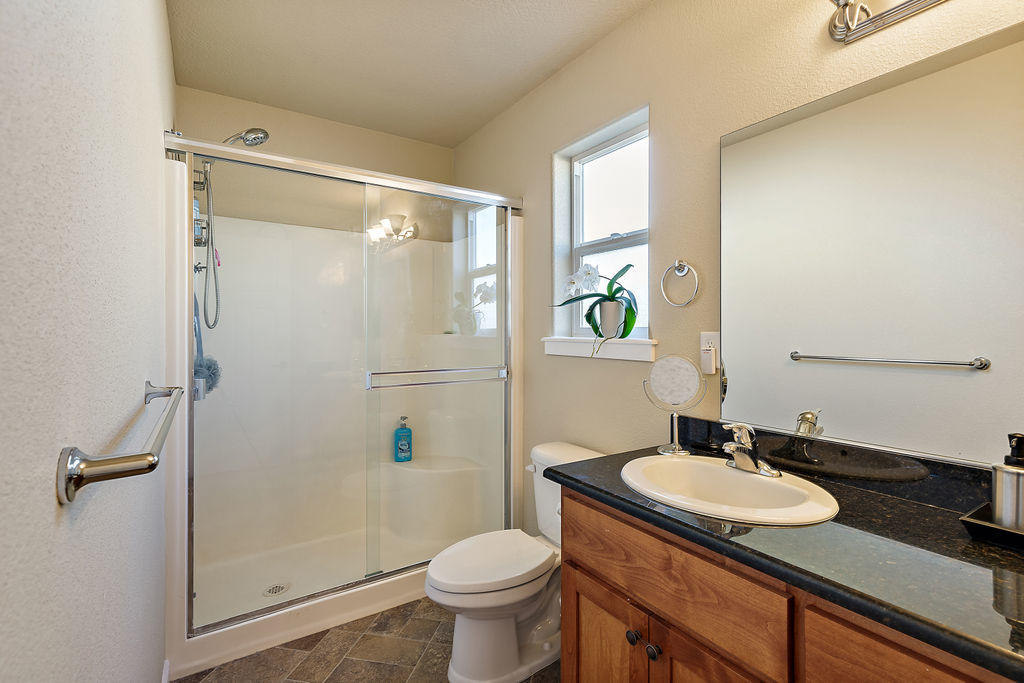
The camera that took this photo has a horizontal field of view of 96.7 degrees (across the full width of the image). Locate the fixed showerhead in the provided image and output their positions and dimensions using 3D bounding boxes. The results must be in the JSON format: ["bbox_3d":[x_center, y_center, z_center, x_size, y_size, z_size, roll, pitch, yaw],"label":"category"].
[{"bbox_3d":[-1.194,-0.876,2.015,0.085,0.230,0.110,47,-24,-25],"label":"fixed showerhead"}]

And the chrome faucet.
[{"bbox_3d":[0.628,0.293,1.247,0.185,0.142,0.150,0,1,-34],"label":"chrome faucet"}]

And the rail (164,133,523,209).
[{"bbox_3d":[-0.580,-0.712,2.002,1.510,0.058,0.055,0,1,-34],"label":"rail"}]

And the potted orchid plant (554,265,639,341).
[{"bbox_3d":[0.377,-0.170,1.956,0.200,0.315,0.400,0,1,-34],"label":"potted orchid plant"}]

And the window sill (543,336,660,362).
[{"bbox_3d":[0.389,0.028,1.988,0.150,0.083,0.670,0,1,-34],"label":"window sill"}]

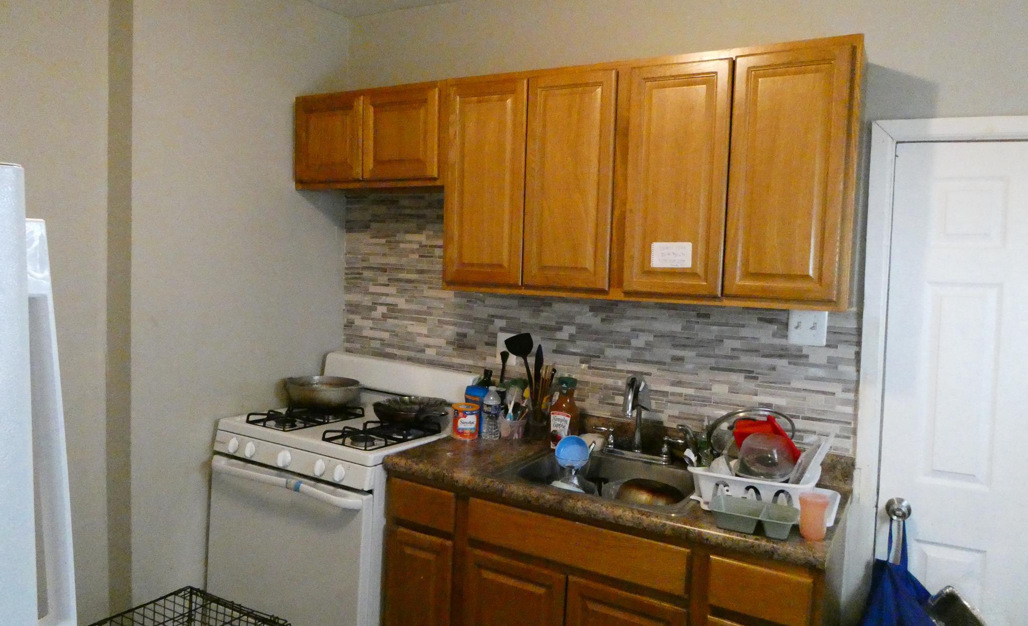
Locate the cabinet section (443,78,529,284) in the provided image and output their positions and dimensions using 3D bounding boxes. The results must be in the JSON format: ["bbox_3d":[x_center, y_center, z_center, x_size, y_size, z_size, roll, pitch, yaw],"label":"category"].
[{"bbox_3d":[-0.030,-0.463,2.670,0.328,0.724,0.324,4,5,29],"label":"cabinet section"}]

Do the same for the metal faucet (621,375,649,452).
[{"bbox_3d":[0.424,0.358,2.488,0.055,0.286,0.180,4,5,23],"label":"metal faucet"}]

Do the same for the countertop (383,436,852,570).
[{"bbox_3d":[0.321,0.551,2.363,1.415,0.042,0.632,4,5,29],"label":"countertop"}]

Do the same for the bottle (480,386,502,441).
[{"bbox_3d":[-0.084,0.384,2.753,0.066,0.203,0.066,4,5,29],"label":"bottle"}]

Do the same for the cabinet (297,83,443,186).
[{"bbox_3d":[-0.506,-0.693,2.926,0.762,0.388,0.326,4,5,29],"label":"cabinet"}]

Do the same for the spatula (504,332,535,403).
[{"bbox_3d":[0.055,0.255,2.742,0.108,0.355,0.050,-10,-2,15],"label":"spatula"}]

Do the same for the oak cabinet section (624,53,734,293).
[{"bbox_3d":[0.570,-0.419,2.342,0.333,0.724,0.324,4,5,29],"label":"oak cabinet section"}]

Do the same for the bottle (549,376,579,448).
[{"bbox_3d":[0.194,0.371,2.666,0.105,0.260,0.102,2,5,0],"label":"bottle"}]

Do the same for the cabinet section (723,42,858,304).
[{"bbox_3d":[0.863,-0.398,2.183,0.330,0.729,0.324,4,5,29],"label":"cabinet section"}]

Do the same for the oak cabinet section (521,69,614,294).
[{"bbox_3d":[0.262,-0.442,2.510,0.330,0.724,0.324,4,5,29],"label":"oak cabinet section"}]

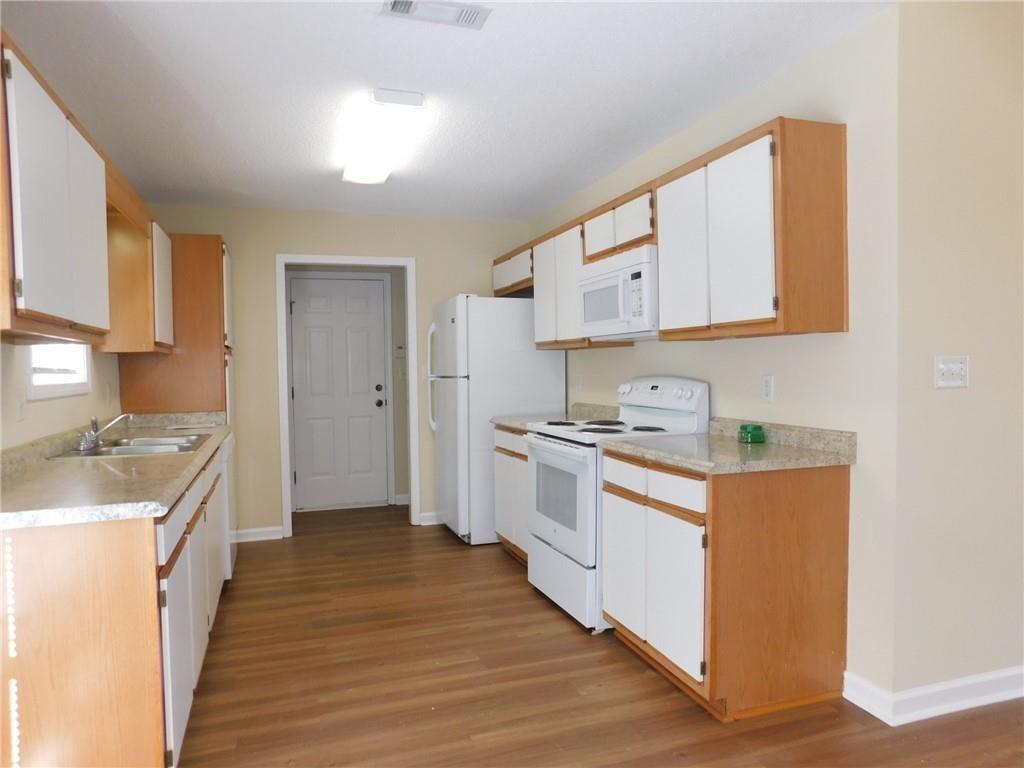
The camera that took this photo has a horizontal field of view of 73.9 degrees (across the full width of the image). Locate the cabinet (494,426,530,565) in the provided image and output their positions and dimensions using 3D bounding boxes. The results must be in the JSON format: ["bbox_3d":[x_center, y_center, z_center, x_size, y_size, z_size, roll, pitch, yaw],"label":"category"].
[{"bbox_3d":[0.307,0.705,4.352,0.619,0.867,0.891,-1,1,-19],"label":"cabinet"}]

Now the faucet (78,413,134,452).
[{"bbox_3d":[-1.878,0.216,3.173,0.203,0.155,0.238,-1,1,-19],"label":"faucet"}]

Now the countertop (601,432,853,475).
[{"bbox_3d":[0.824,0.276,2.789,0.630,0.048,0.825,-1,2,-19],"label":"countertop"}]

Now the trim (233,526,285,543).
[{"bbox_3d":[-1.861,1.115,5.013,0.344,0.087,0.016,-1,1,-19],"label":"trim"}]

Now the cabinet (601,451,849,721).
[{"bbox_3d":[0.834,0.731,2.813,0.617,0.870,0.807,-1,2,-19],"label":"cabinet"}]

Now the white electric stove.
[{"bbox_3d":[0.511,0.554,3.546,0.703,1.184,0.757,-1,2,-19],"label":"white electric stove"}]

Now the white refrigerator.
[{"bbox_3d":[-0.123,0.264,5.102,0.851,1.728,0.743,-1,1,-19],"label":"white refrigerator"}]

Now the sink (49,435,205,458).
[{"bbox_3d":[-1.714,0.365,3.147,0.540,0.180,0.810,-1,2,-19],"label":"sink"}]

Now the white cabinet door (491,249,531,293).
[{"bbox_3d":[0.003,-0.850,5.170,0.022,0.206,0.870,-2,2,-19],"label":"white cabinet door"}]

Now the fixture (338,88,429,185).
[{"bbox_3d":[-0.691,-1.245,3.538,0.260,0.076,1.270,-1,2,-19],"label":"fixture"}]

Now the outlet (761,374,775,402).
[{"bbox_3d":[1.096,0.019,2.930,0.008,0.111,0.074,-1,1,-19],"label":"outlet"}]

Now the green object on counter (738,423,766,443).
[{"bbox_3d":[1.028,0.208,2.922,0.106,0.076,0.106,-1,2,-19],"label":"green object on counter"}]

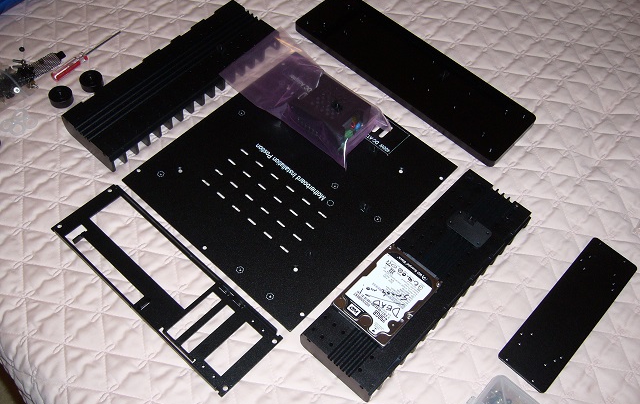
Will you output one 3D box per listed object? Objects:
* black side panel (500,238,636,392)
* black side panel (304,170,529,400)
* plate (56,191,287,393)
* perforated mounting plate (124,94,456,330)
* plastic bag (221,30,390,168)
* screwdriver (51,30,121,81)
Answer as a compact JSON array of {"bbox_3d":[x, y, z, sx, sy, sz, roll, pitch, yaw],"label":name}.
[{"bbox_3d":[0.272,0.117,0.701,0.057,0.004,0.202,40,63,20],"label":"black side panel"},{"bbox_3d":[0.114,0.082,0.723,0.089,0.030,0.297,39,63,19],"label":"black side panel"},{"bbox_3d":[-0.167,0.082,0.689,0.273,0.010,0.086,39,62,19],"label":"plate"},{"bbox_3d":[-0.031,-0.034,0.777,0.272,0.003,0.297,38,62,19],"label":"perforated mounting plate"},{"bbox_3d":[-0.016,-0.141,0.828,0.218,0.030,0.110,37,62,18],"label":"plastic bag"},{"bbox_3d":[-0.308,-0.196,0.858,0.012,0.012,0.119,34,61,17],"label":"screwdriver"}]

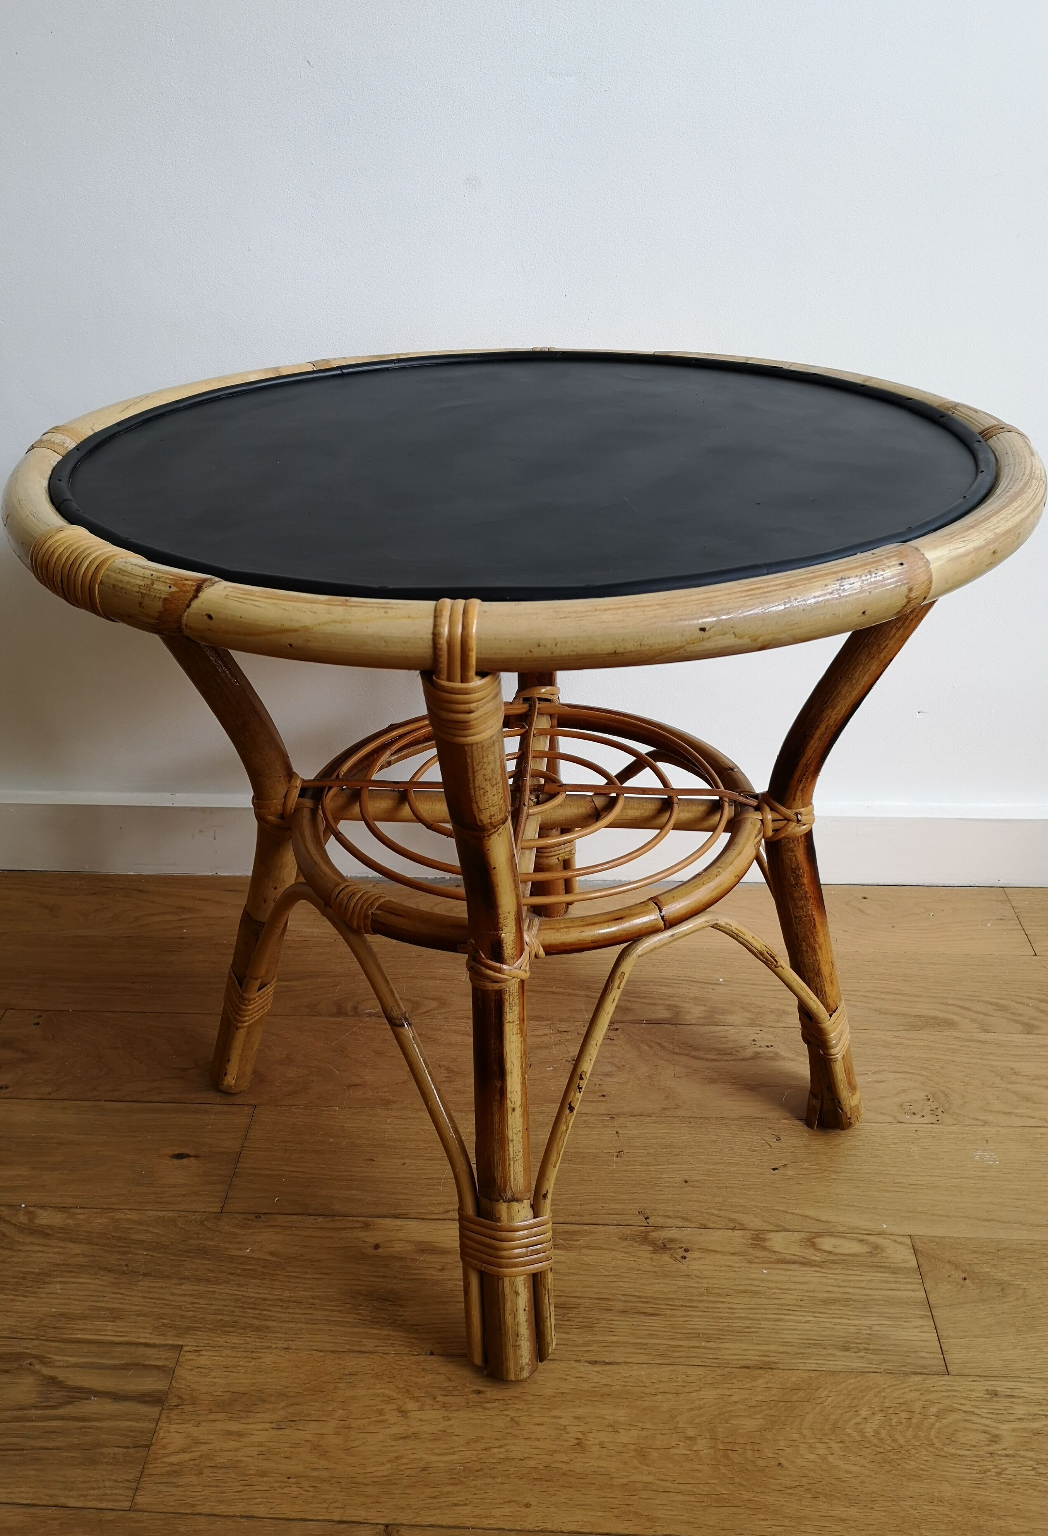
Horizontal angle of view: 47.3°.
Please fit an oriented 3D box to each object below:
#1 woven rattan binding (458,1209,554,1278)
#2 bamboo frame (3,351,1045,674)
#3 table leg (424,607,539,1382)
[{"bbox_3d":[-0.010,0.304,0.790,0.062,0.042,0.044,1,16,4],"label":"woven rattan binding"},{"bbox_3d":[-0.001,-0.204,0.784,0.640,0.038,0.640,1,29,4],"label":"bamboo frame"},{"bbox_3d":[-0.015,0.164,0.703,0.044,0.554,0.139,1,29,4],"label":"table leg"}]

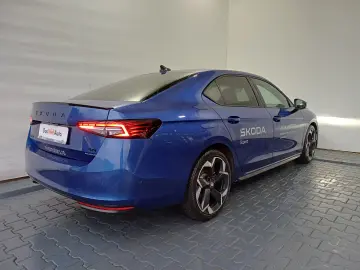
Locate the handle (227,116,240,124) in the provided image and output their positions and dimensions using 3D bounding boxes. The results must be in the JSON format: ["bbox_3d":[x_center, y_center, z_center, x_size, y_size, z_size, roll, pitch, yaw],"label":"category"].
[{"bbox_3d":[0.520,-0.141,2.484,0.050,0.060,0.215,8,11,42],"label":"handle"}]

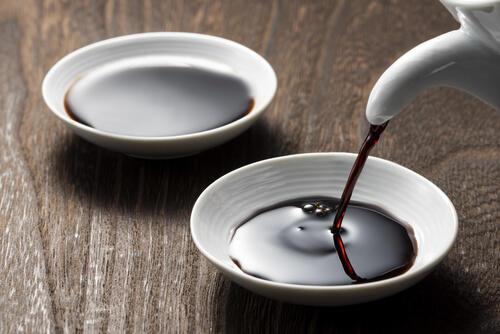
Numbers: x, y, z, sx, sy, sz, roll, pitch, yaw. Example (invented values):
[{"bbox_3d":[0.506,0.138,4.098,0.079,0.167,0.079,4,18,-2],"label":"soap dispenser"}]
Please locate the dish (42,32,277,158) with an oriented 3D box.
[{"bbox_3d":[-0.037,-0.025,0.611,0.096,0.022,0.096,0,30,0],"label":"dish"}]

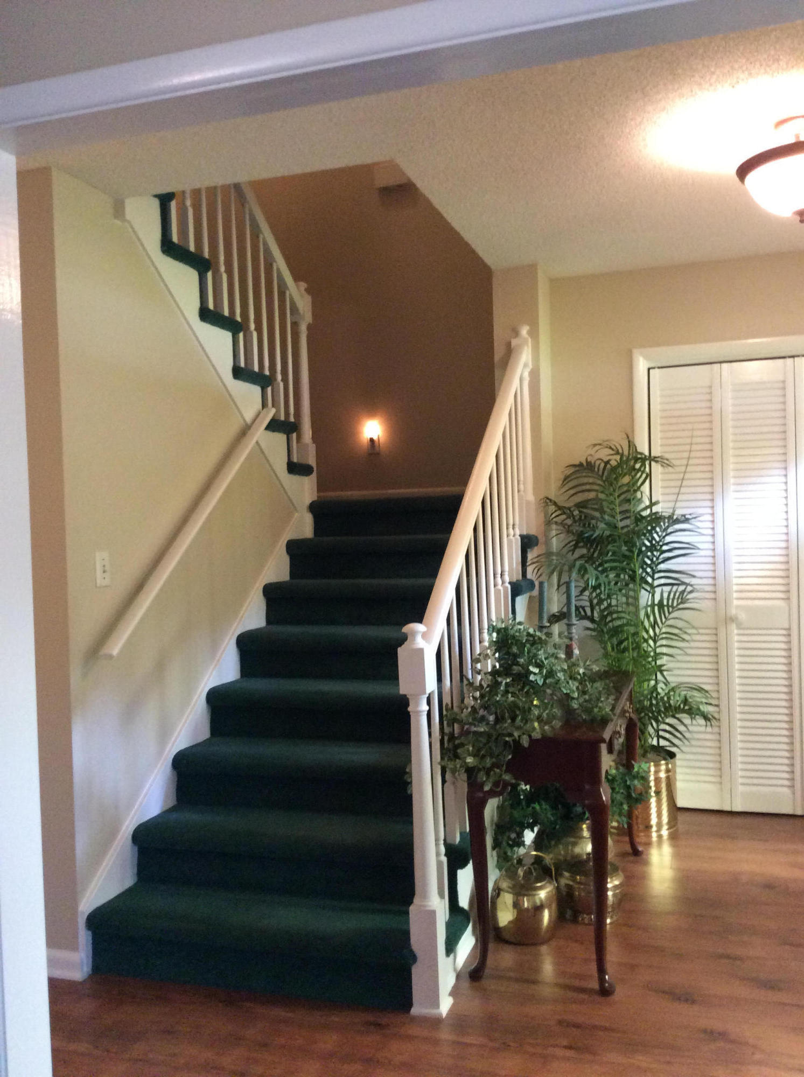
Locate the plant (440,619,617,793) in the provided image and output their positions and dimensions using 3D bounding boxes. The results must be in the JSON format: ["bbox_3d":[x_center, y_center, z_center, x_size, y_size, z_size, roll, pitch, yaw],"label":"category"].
[{"bbox_3d":[0.380,0.482,3.073,0.510,0.457,0.510,-1,1,17],"label":"plant"}]

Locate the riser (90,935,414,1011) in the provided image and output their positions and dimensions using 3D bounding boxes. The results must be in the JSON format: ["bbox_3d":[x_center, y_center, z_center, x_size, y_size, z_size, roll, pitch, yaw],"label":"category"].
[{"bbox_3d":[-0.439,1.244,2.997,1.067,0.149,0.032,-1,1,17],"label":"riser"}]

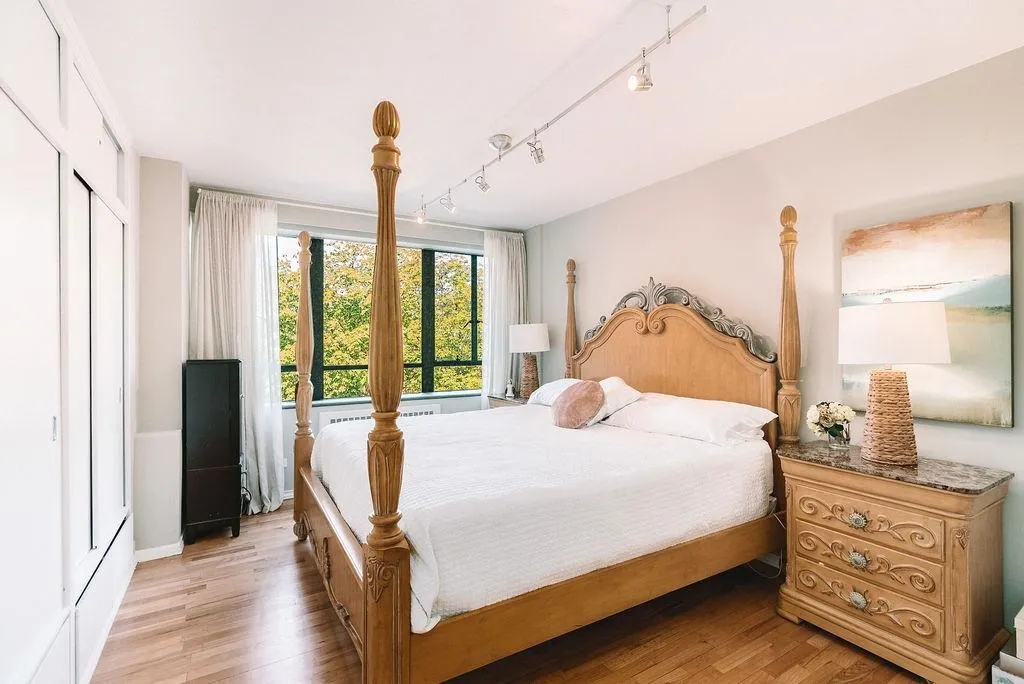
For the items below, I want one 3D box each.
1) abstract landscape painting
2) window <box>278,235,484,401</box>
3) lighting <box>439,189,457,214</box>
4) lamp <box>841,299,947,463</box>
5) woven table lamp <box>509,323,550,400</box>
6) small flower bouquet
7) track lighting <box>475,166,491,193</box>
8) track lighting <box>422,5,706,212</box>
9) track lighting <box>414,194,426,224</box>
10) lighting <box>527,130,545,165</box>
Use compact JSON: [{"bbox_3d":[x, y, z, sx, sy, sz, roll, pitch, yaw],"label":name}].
[{"bbox_3d":[1.922,-0.112,2.153,0.038,0.925,0.610,0,0,-32],"label":"abstract landscape painting"},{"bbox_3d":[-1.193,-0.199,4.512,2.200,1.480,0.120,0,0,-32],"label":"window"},{"bbox_3d":[-0.462,-1.015,3.290,0.120,0.170,0.090,0,0,-21],"label":"lighting"},{"bbox_3d":[1.724,0.176,2.078,0.385,0.745,0.385,0,0,-32],"label":"lamp"},{"bbox_3d":[0.177,0.177,4.470,0.385,0.745,0.385,0,0,0],"label":"woven table lamp"},{"bbox_3d":[1.635,0.427,2.330,0.190,0.245,0.205,0,0,-32],"label":"small flower bouquet"},{"bbox_3d":[-0.185,-1.017,2.850,0.105,0.155,0.085,0,0,-24],"label":"track lighting"},{"bbox_3d":[-0.026,-1.072,2.598,0.140,0.240,2.600,0,0,-32],"label":"track lighting"},{"bbox_3d":[-0.736,-1.065,3.660,0.100,0.210,0.110,0,0,0],"label":"track lighting"},{"bbox_3d":[0.123,-1.017,2.380,0.085,0.165,0.100,0,0,41],"label":"lighting"}]

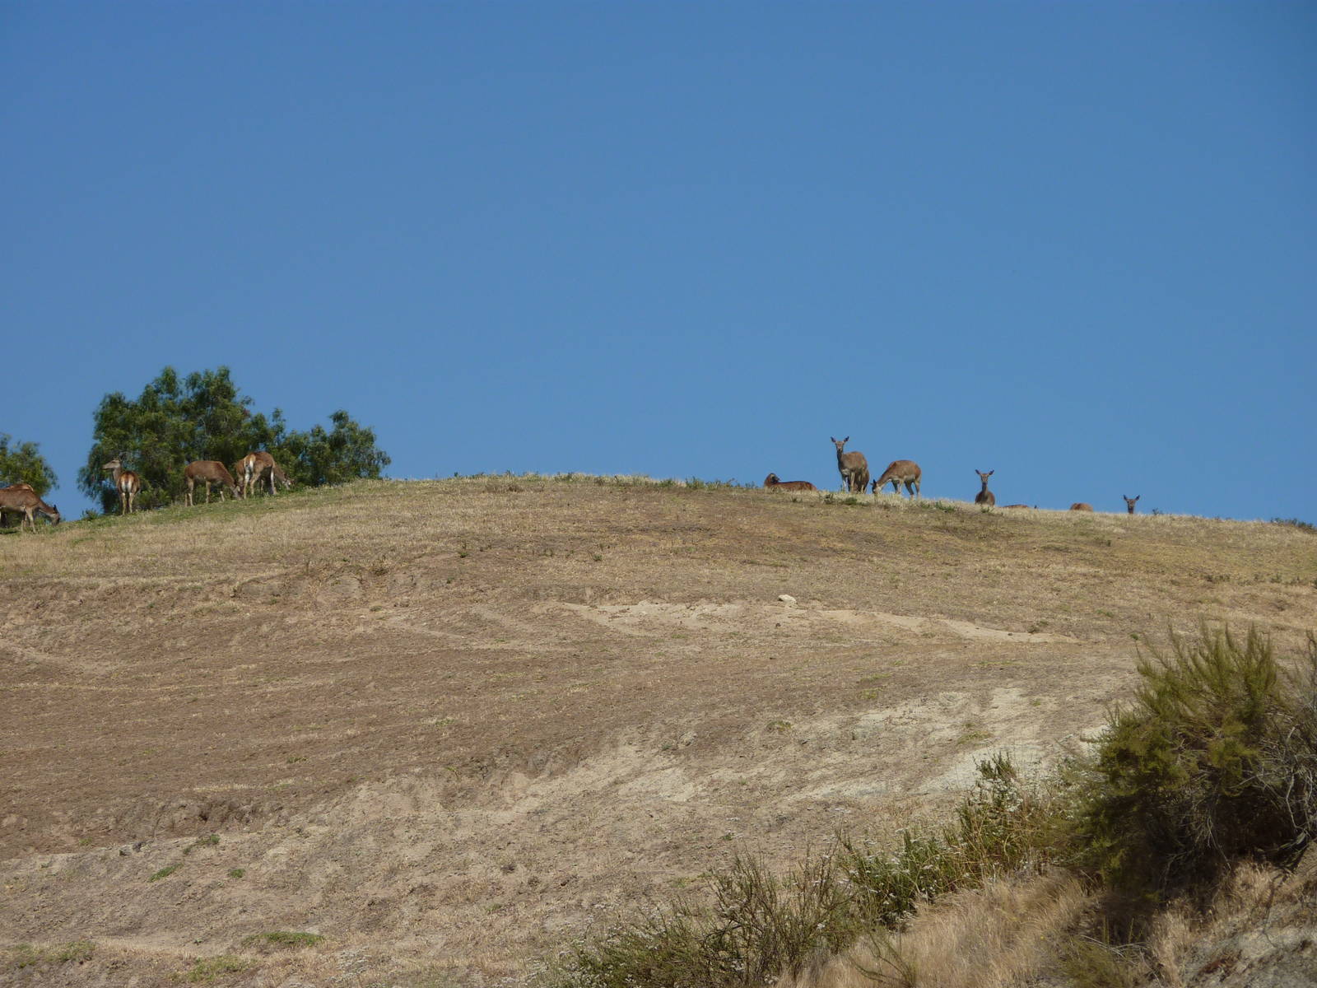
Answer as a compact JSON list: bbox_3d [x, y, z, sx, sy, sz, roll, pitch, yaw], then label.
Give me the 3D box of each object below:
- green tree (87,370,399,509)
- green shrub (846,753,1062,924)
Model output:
[{"bbox_3d":[-11.650,-1.116,165.000,8.500,4.800,7.000,0,-6,0],"label":"green tree"},{"bbox_3d":[2.216,2.649,46.000,1.650,1.300,1.300,0,-6,0],"label":"green shrub"}]

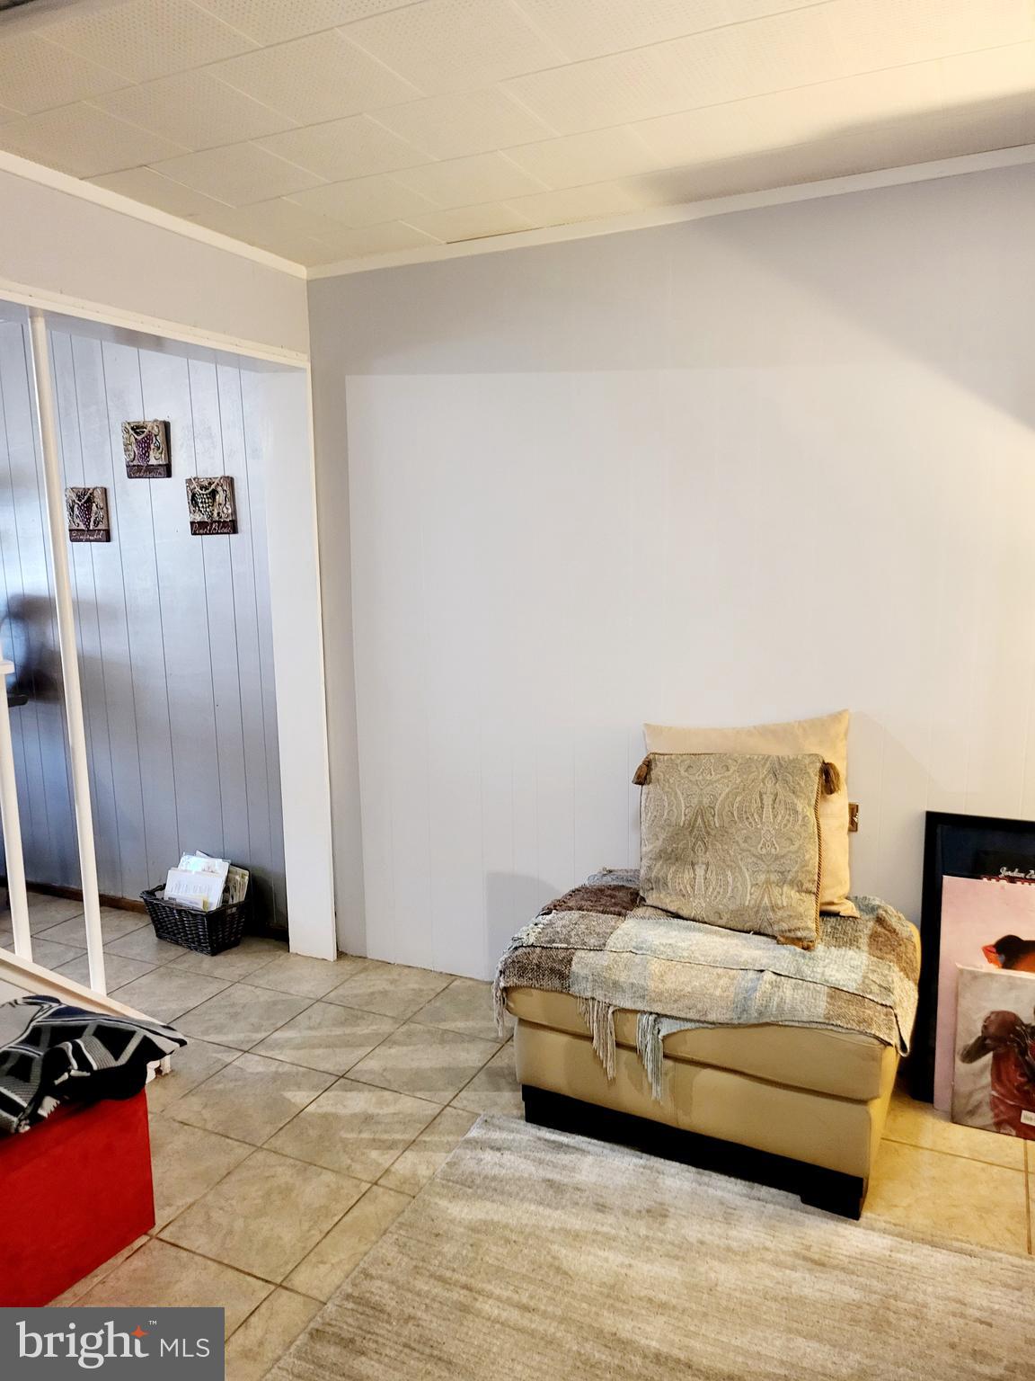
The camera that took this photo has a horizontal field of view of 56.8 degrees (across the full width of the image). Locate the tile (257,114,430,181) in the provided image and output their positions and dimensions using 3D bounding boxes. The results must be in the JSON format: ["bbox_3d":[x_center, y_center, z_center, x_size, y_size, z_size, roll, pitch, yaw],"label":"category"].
[{"bbox_3d":[-0.384,-1.215,2.148,0.305,0.015,0.302,3,10,25],"label":"tile"}]

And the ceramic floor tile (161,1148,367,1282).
[{"bbox_3d":[-0.551,1.157,2.127,0.333,0.010,0.333,3,10,25],"label":"ceramic floor tile"}]

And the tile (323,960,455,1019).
[{"bbox_3d":[-0.423,0.995,3.170,0.333,0.010,0.328,3,10,25],"label":"tile"}]

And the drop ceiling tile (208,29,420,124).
[{"bbox_3d":[-0.382,-1.173,1.834,0.305,0.015,0.305,3,10,25],"label":"drop ceiling tile"}]

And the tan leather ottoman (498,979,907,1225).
[{"bbox_3d":[0.512,0.853,2.466,0.920,0.455,0.610,4,10,26],"label":"tan leather ottoman"}]

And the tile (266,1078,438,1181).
[{"bbox_3d":[-0.407,1.109,2.428,0.333,0.010,0.333,3,10,25],"label":"tile"}]

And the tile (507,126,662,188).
[{"bbox_3d":[0.159,-1.236,2.220,0.305,0.015,0.302,3,10,25],"label":"tile"}]

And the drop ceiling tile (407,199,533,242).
[{"bbox_3d":[-0.132,-1.301,2.664,0.305,0.015,0.255,3,10,25],"label":"drop ceiling tile"}]

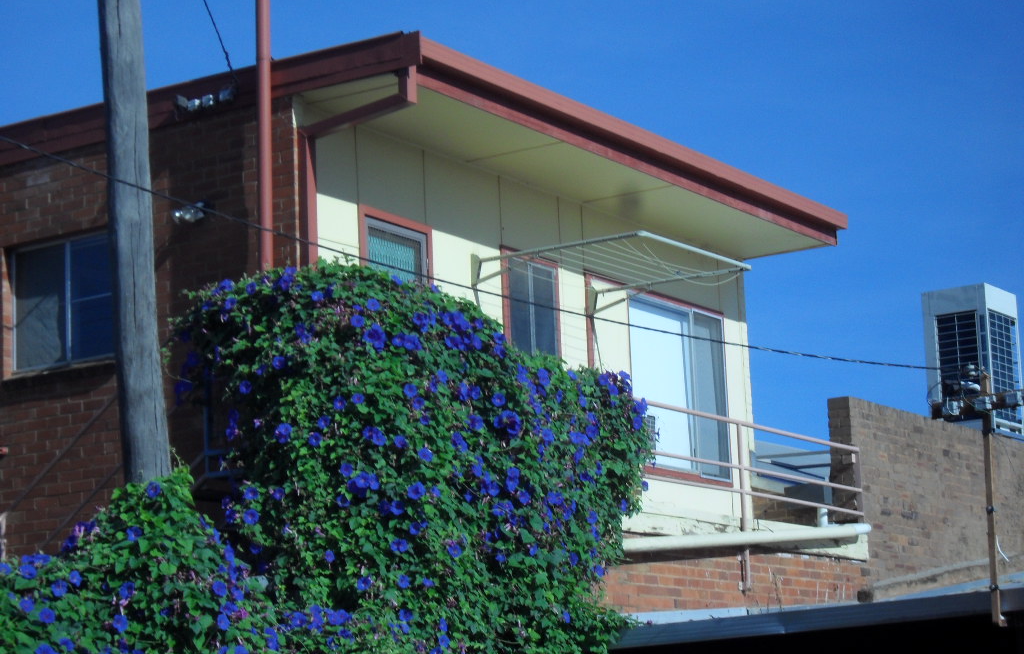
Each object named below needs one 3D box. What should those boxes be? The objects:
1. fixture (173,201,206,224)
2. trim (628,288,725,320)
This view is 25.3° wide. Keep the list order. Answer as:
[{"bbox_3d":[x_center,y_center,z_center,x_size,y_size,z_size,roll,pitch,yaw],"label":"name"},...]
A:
[{"bbox_3d":[-2.349,-0.834,16.591,0.170,0.125,0.150,-9,-13,33],"label":"fixture"},{"bbox_3d":[1.496,-0.226,20.517,0.050,0.073,1.720,-9,-13,33],"label":"trim"}]

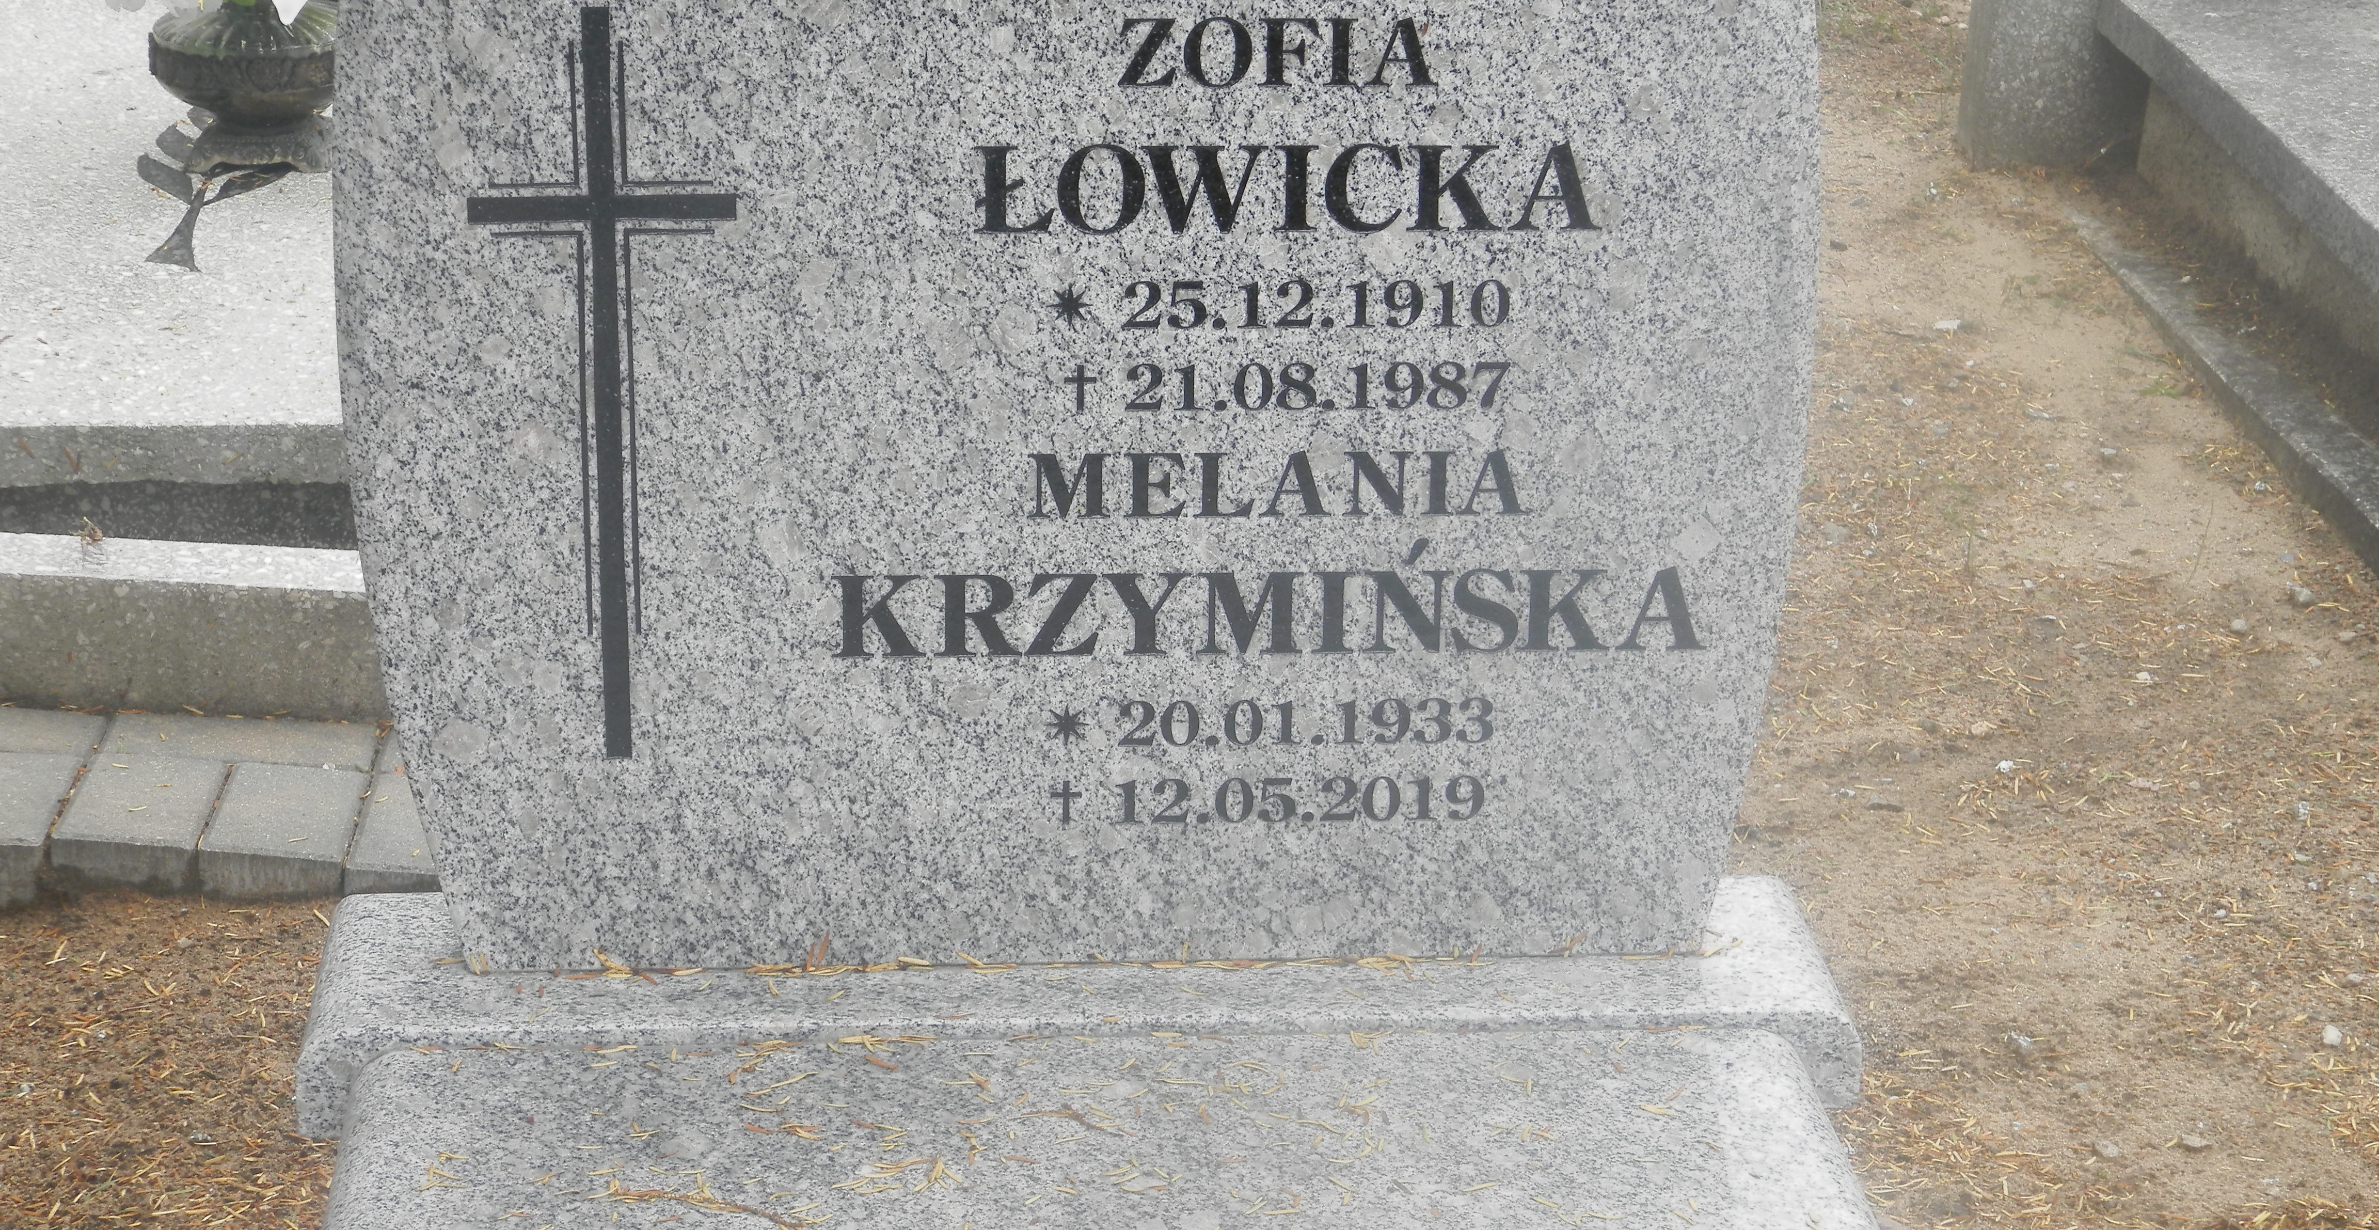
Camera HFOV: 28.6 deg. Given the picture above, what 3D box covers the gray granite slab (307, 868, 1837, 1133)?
[{"bbox_3d":[-0.072,0.249,3.037,0.980,0.071,0.245,-1,18,-4],"label":"gray granite slab"}]

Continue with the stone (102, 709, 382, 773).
[{"bbox_3d":[-0.704,0.122,3.469,0.200,0.060,0.100,2,18,-5],"label":"stone"}]

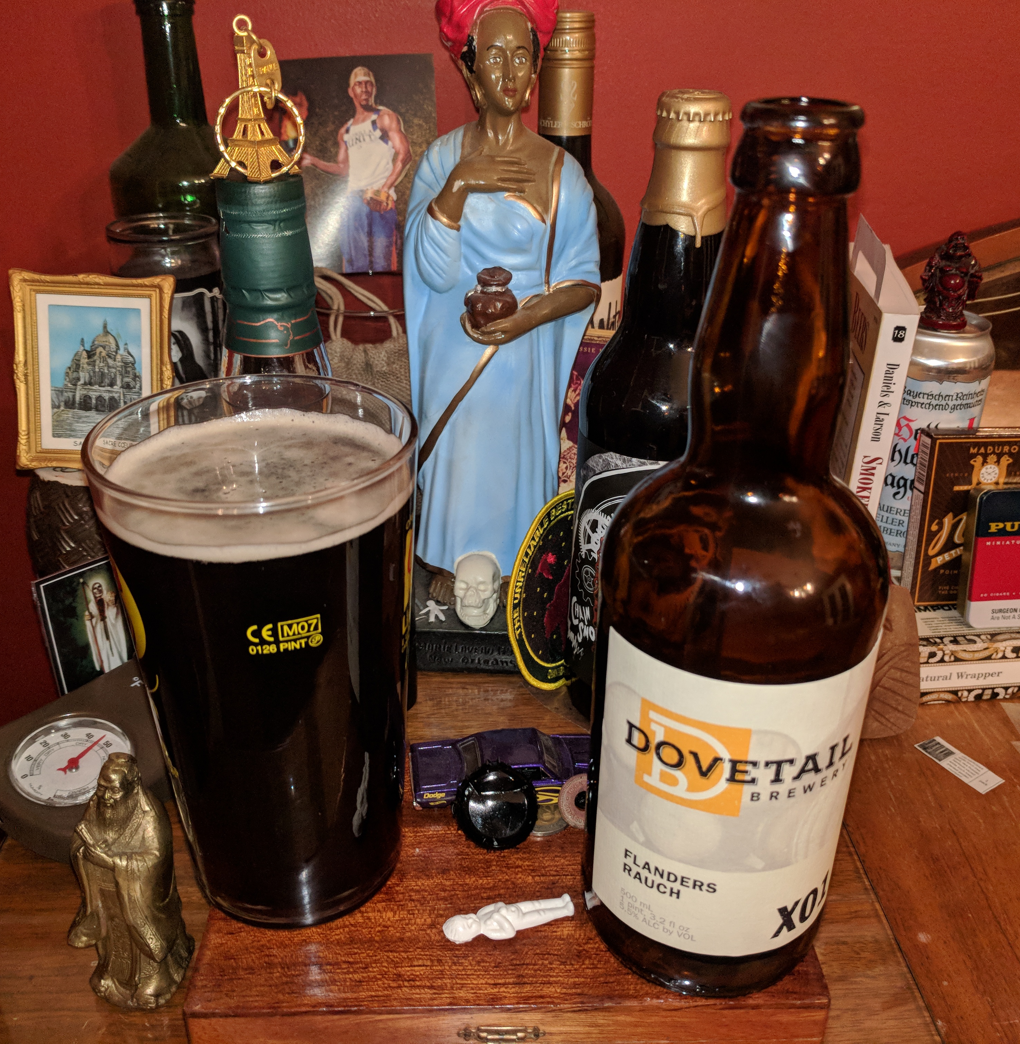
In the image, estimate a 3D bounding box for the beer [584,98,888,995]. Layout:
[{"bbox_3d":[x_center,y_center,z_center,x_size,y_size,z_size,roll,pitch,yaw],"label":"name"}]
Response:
[{"bbox_3d":[0.062,0.016,0.279,0.074,0.239,0.074,7,28,13],"label":"beer"}]

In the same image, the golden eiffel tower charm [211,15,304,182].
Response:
[{"bbox_3d":[-0.090,-0.149,0.365,0.035,0.051,0.032,-5,28,-12],"label":"golden eiffel tower charm"}]

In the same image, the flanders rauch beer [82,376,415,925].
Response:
[{"bbox_3d":[-0.069,0.044,0.314,0.087,0.154,0.087,-6,28,-13],"label":"flanders rauch beer"}]

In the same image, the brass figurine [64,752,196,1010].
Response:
[{"bbox_3d":[-0.132,0.123,0.360,0.041,0.098,0.035,6,28,10],"label":"brass figurine"}]

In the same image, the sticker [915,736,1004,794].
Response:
[{"bbox_3d":[0.224,0.120,0.520,0.017,0.001,0.040,-16,32,-29],"label":"sticker"}]

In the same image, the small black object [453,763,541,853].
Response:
[{"bbox_3d":[-0.004,0.097,0.357,0.030,0.030,0.007,-1,-14,-4],"label":"small black object"}]

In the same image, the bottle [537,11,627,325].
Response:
[{"bbox_3d":[0.027,-0.122,0.602,0.074,0.304,0.074,2,27,2],"label":"bottle"}]

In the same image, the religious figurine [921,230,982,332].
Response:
[{"bbox_3d":[0.262,-0.143,0.614,0.037,0.054,0.030,7,28,12],"label":"religious figurine"}]

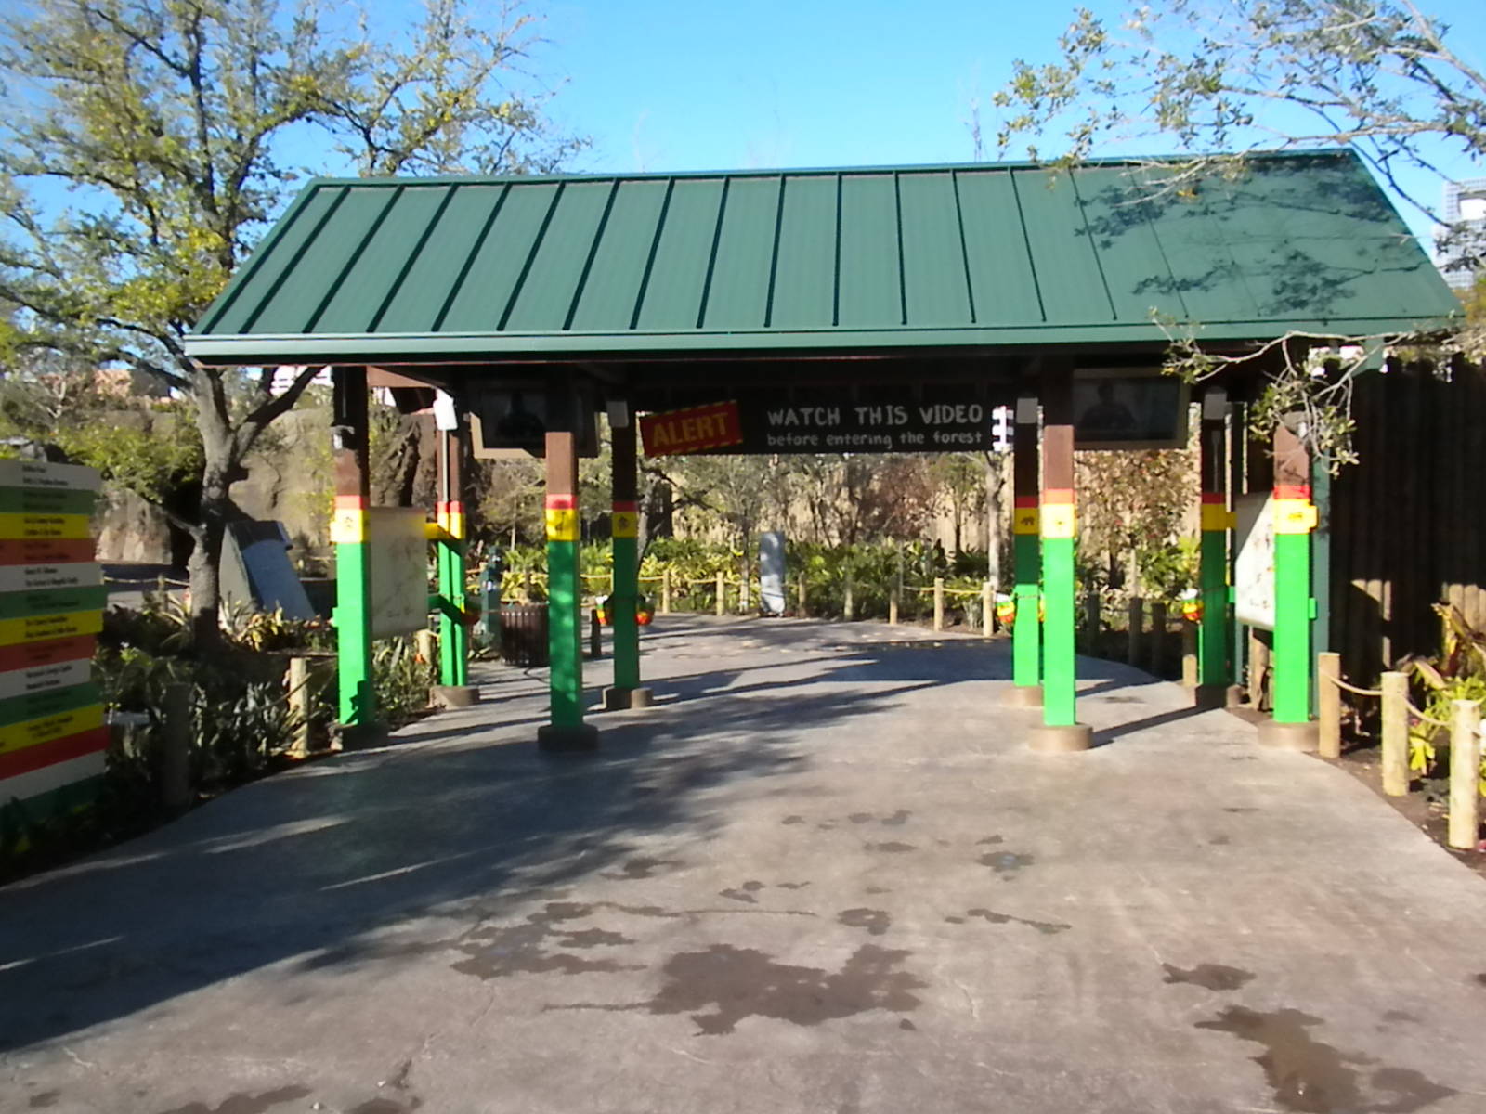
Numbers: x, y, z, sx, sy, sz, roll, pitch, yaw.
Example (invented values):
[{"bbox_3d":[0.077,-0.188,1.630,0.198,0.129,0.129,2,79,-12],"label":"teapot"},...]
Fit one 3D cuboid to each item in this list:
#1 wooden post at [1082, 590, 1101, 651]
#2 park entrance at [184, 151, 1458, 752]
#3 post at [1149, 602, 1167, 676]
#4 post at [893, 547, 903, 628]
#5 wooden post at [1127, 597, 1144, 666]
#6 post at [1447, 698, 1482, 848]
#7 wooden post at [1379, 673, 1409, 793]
[{"bbox_3d":[4.198,0.784,19.091,0.152,0.736,0.152,-1,1,5],"label":"wooden post"},{"bbox_3d":[0.594,-0.895,12.682,8.297,4.443,4.707,-1,1,5],"label":"park entrance"},{"bbox_3d":[4.268,0.835,16.319,0.143,0.750,0.143,-1,1,5],"label":"post"},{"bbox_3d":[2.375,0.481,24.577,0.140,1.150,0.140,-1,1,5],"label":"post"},{"bbox_3d":[4.307,0.814,17.444,0.145,0.744,0.145,-1,1,5],"label":"wooden post"},{"bbox_3d":[3.490,1.037,7.690,0.136,0.729,0.136,-1,1,5],"label":"post"},{"bbox_3d":[3.764,1.007,9.173,0.141,0.722,0.141,-1,1,5],"label":"wooden post"}]

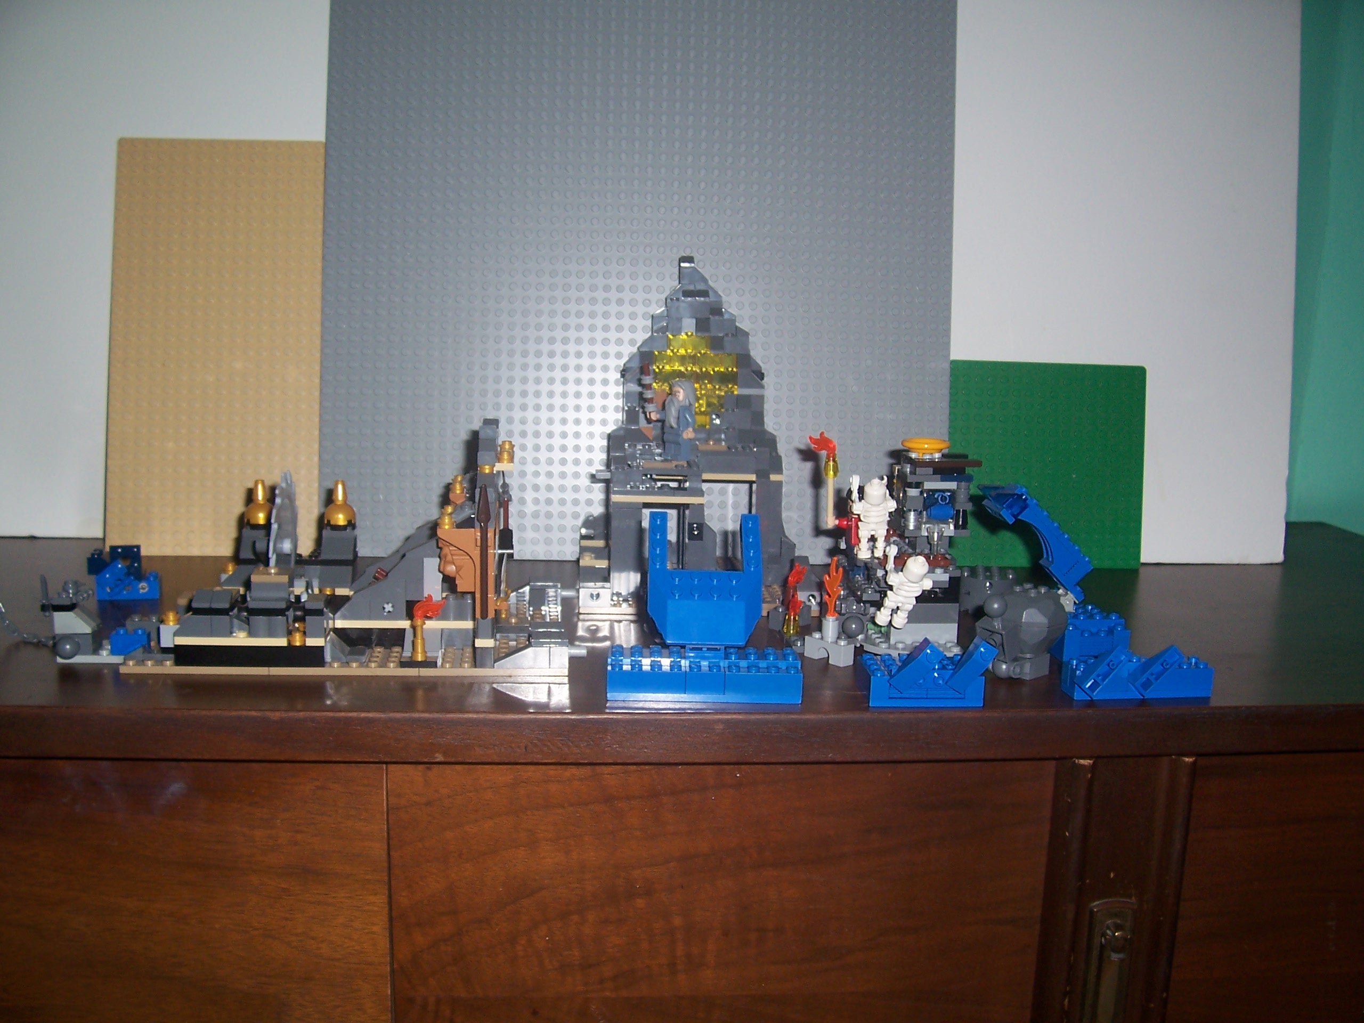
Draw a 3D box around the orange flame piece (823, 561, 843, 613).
[{"bbox_3d":[0.069,0.035,0.610,0.009,0.027,0.004,1,11,0],"label":"orange flame piece"}]

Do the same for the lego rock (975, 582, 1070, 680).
[{"bbox_3d":[0.153,0.052,0.601,0.044,0.041,0.039,2,10,0],"label":"lego rock"}]

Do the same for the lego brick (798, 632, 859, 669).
[{"bbox_3d":[0.068,0.063,0.615,0.008,0.011,0.024,-7,14,-38],"label":"lego brick"}]

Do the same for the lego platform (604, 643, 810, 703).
[{"bbox_3d":[0.009,0.068,0.563,0.080,0.018,0.024,1,11,-2],"label":"lego platform"}]

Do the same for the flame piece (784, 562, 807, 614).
[{"bbox_3d":[0.055,0.037,0.643,0.009,0.025,0.007,1,11,0],"label":"flame piece"}]

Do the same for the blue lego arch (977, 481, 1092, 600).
[{"bbox_3d":[0.173,0.012,0.653,0.072,0.018,0.023,45,4,-11],"label":"blue lego arch"}]

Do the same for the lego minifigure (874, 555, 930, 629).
[{"bbox_3d":[0.104,0.036,0.624,0.022,0.038,0.012,22,23,4],"label":"lego minifigure"}]

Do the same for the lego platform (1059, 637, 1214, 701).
[{"bbox_3d":[0.195,0.066,0.570,0.061,0.024,0.017,1,10,-4],"label":"lego platform"}]

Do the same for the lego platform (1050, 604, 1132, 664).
[{"bbox_3d":[0.191,0.058,0.632,0.032,0.021,0.032,1,10,-5],"label":"lego platform"}]

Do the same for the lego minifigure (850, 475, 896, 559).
[{"bbox_3d":[0.091,0.003,0.641,0.022,0.041,0.017,-1,10,-15],"label":"lego minifigure"}]

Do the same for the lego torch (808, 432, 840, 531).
[{"bbox_3d":[0.070,-0.015,0.660,0.016,0.050,0.009,2,10,0],"label":"lego torch"}]

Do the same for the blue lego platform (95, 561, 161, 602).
[{"bbox_3d":[-0.291,0.034,0.704,0.031,0.021,0.015,-2,11,-17],"label":"blue lego platform"}]

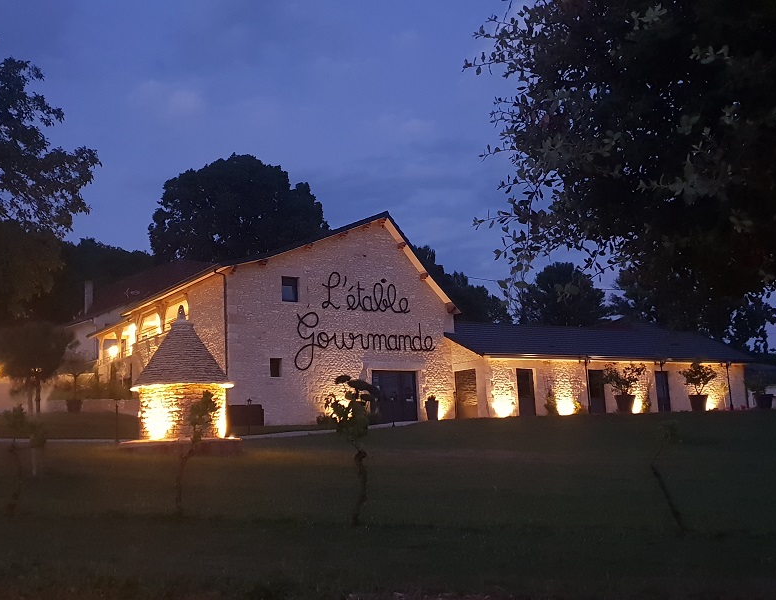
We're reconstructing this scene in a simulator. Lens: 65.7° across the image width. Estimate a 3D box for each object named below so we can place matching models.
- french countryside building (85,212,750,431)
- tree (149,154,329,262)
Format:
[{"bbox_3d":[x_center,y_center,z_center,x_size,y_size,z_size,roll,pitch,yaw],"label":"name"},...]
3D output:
[{"bbox_3d":[2.533,2.431,37.846,31.600,9.550,21.200,4,-11,-31],"label":"french countryside building"},{"bbox_3d":[-13.770,-1.879,55.170,16.880,24.299,16.000,-2,-10,0],"label":"tree"}]

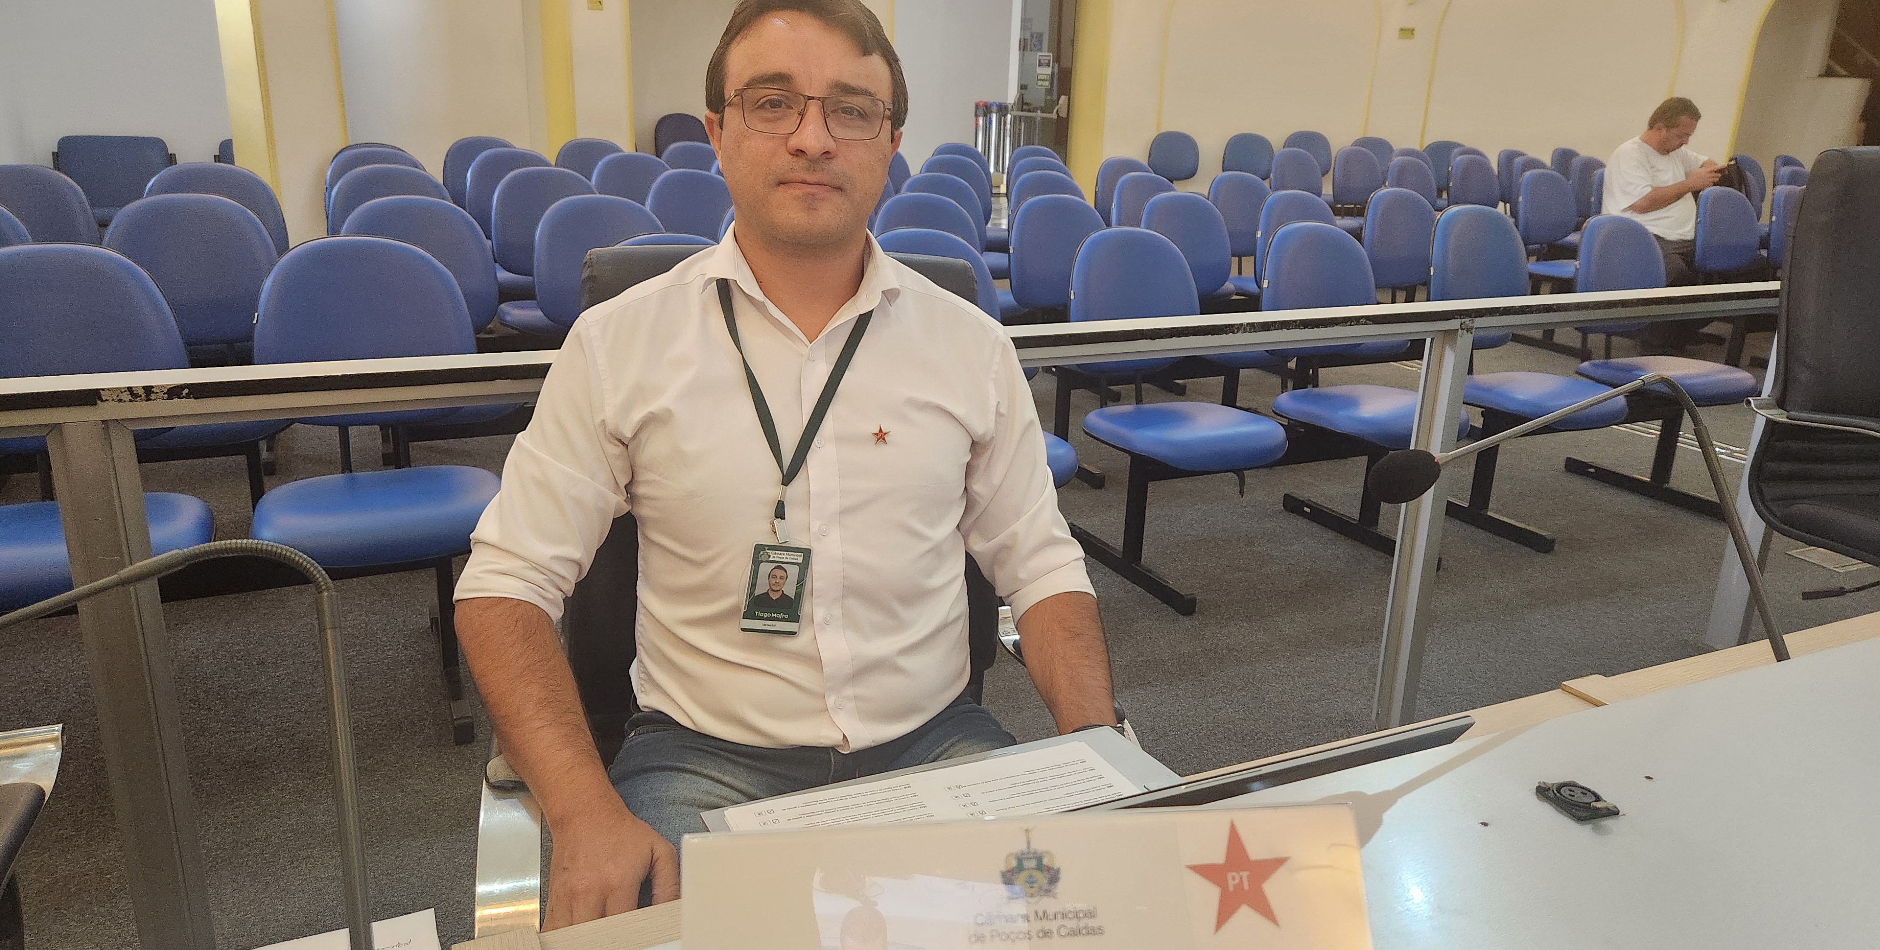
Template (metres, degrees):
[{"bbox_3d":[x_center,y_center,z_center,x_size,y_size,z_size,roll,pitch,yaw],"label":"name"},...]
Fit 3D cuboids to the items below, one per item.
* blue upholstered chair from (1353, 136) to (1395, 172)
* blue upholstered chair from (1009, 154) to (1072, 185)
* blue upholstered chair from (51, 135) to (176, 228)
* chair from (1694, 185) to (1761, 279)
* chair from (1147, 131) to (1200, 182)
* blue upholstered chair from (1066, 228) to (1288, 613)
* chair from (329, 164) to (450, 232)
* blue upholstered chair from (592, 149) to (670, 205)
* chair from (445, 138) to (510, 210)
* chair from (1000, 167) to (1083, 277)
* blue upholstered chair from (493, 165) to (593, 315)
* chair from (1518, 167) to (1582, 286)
[{"bbox_3d":[3.654,-2.310,10.411,0.450,0.906,0.570,0,17,-6],"label":"blue upholstered chair"},{"bbox_3d":[0.642,-1.218,6.690,0.480,0.910,0.560,-6,19,-25],"label":"blue upholstered chair"},{"bbox_3d":[-4.573,-1.431,6.918,0.580,0.860,0.580,-6,19,-23],"label":"blue upholstered chair"},{"bbox_3d":[3.519,-0.786,5.398,0.460,0.870,0.550,-7,20,-26],"label":"chair"},{"bbox_3d":[1.854,-2.185,9.655,0.460,0.870,0.550,-2,18,-11],"label":"chair"},{"bbox_3d":[0.604,-0.167,3.238,0.450,0.906,0.570,-7,19,-27],"label":"blue upholstered chair"},{"bbox_3d":[-1.767,-0.556,4.120,0.460,0.870,0.550,-7,20,-26],"label":"chair"},{"bbox_3d":[-1.294,-0.971,5.595,0.450,0.906,0.570,-7,19,-26],"label":"blue upholstered chair"},{"bbox_3d":[-2.414,-1.323,6.710,0.480,0.910,0.560,-5,19,-21],"label":"chair"},{"bbox_3d":[0.569,-0.850,5.419,0.450,0.906,0.570,-7,19,-26],"label":"chair"},{"bbox_3d":[-1.341,-0.621,4.465,0.450,0.906,0.570,-7,19,-26],"label":"blue upholstered chair"},{"bbox_3d":[3.139,-1.060,6.224,0.460,0.870,0.550,-7,20,-26],"label":"chair"}]

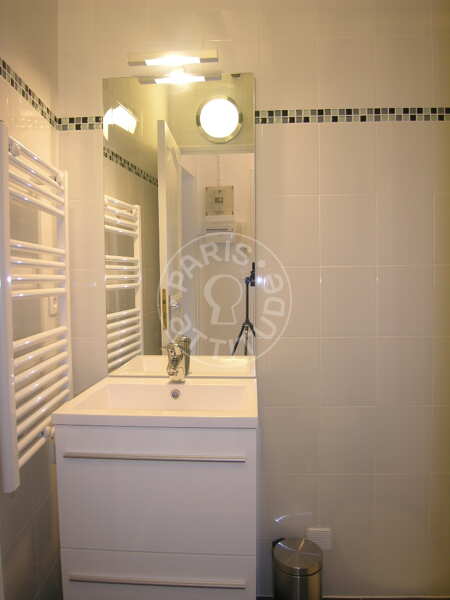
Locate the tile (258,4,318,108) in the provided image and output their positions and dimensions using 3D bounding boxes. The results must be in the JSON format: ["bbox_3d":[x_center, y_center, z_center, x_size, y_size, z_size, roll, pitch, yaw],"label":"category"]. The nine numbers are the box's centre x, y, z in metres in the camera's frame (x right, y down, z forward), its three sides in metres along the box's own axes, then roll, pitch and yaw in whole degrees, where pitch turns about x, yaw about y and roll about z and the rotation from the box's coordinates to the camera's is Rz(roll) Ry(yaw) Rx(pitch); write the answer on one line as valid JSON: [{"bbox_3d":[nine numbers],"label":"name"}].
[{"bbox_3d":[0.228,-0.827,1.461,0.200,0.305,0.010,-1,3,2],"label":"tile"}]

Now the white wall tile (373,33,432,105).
[{"bbox_3d":[0.649,-0.826,1.506,0.208,0.259,0.010,-1,3,2],"label":"white wall tile"}]

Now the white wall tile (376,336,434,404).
[{"bbox_3d":[0.647,0.257,1.496,0.200,0.250,0.010,-1,3,2],"label":"white wall tile"}]

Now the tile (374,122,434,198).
[{"bbox_3d":[0.657,-0.515,1.520,0.208,0.259,0.010,-1,3,2],"label":"tile"}]

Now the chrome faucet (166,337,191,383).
[{"bbox_3d":[-0.170,0.222,1.434,0.052,0.143,0.135,0,2,3],"label":"chrome faucet"}]

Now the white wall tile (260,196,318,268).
[{"bbox_3d":[0.239,-0.240,1.484,0.200,0.250,0.010,0,2,3],"label":"white wall tile"}]

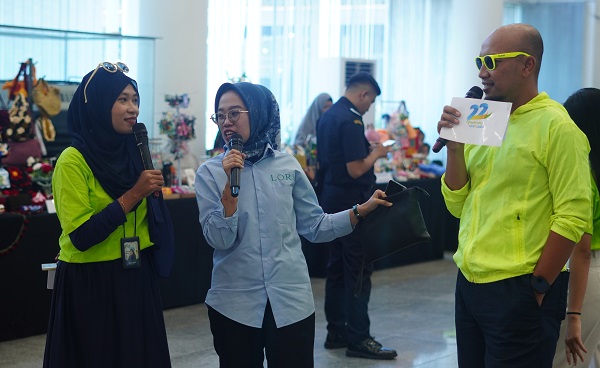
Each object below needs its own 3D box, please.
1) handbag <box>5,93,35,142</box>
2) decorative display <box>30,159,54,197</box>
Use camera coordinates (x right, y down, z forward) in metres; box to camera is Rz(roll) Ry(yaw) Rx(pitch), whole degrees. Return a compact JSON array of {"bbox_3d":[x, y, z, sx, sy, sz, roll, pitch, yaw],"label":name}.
[{"bbox_3d":[-1.863,-0.442,8.300,0.210,0.320,0.100,-1,4,-23],"label":"handbag"},{"bbox_3d":[-1.710,-0.040,8.300,0.190,0.270,0.170,-1,4,-23],"label":"decorative display"}]

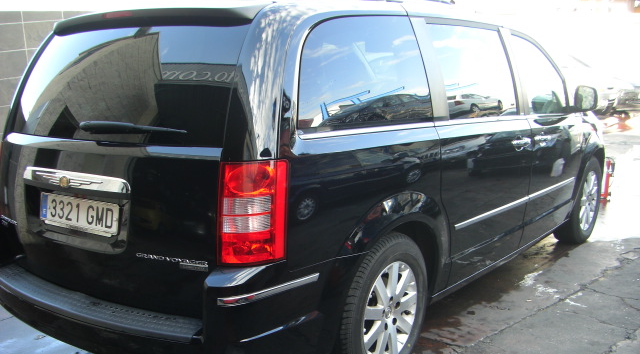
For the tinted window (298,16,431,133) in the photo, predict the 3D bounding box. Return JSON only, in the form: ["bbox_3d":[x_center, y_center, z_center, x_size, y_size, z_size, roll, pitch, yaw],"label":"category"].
[{"bbox_3d":[0.177,-0.444,2.880,0.060,0.485,0.980,-13,-1,39],"label":"tinted window"}]

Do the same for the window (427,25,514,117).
[{"bbox_3d":[0.827,-0.561,3.732,0.050,0.500,0.890,-13,0,38],"label":"window"}]

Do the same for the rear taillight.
[{"bbox_3d":[-0.242,0.126,2.439,0.240,0.370,0.175,6,11,36],"label":"rear taillight"}]

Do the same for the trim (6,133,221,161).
[{"bbox_3d":[-0.939,-0.131,2.846,1.400,0.060,0.130,6,3,36],"label":"trim"}]

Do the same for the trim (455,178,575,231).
[{"bbox_3d":[1.218,0.135,4.175,0.025,0.032,1.900,6,11,36],"label":"trim"}]

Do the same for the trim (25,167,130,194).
[{"bbox_3d":[-0.994,0.014,2.789,0.705,0.075,0.070,6,3,36],"label":"trim"}]

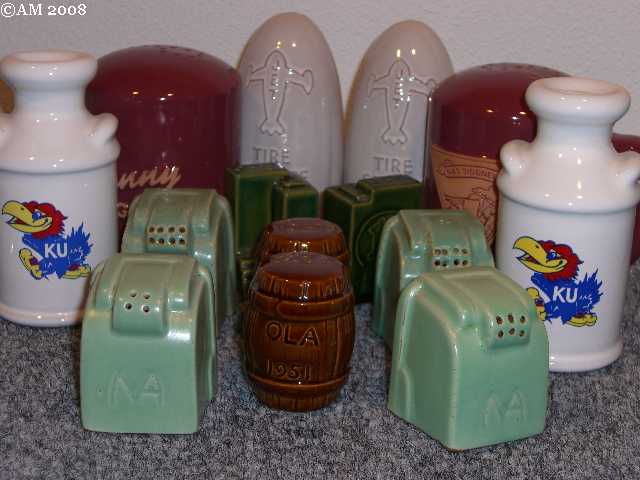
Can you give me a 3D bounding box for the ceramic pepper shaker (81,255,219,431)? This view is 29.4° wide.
[{"bbox_3d":[-0.066,0.038,0.478,0.043,0.061,0.046,3,17,4],"label":"ceramic pepper shaker"}]

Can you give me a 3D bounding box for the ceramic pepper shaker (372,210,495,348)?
[{"bbox_3d":[0.051,0.018,0.556,0.043,0.061,0.046,0,18,-9],"label":"ceramic pepper shaker"}]

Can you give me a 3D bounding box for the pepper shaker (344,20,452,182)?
[{"bbox_3d":[0.049,-0.065,0.711,0.066,0.126,0.066,6,18,12],"label":"pepper shaker"}]

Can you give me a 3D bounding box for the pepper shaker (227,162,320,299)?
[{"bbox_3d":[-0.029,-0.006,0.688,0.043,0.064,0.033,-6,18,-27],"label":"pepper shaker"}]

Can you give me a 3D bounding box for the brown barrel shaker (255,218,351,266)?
[{"bbox_3d":[-0.008,0.023,0.539,0.045,0.058,0.045,5,18,8],"label":"brown barrel shaker"}]

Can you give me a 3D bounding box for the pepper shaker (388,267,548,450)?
[{"bbox_3d":[0.059,0.042,0.479,0.043,0.061,0.046,-7,20,-27],"label":"pepper shaker"}]

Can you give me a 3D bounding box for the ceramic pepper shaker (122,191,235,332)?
[{"bbox_3d":[-0.065,0.008,0.573,0.043,0.061,0.046,3,17,4],"label":"ceramic pepper shaker"}]

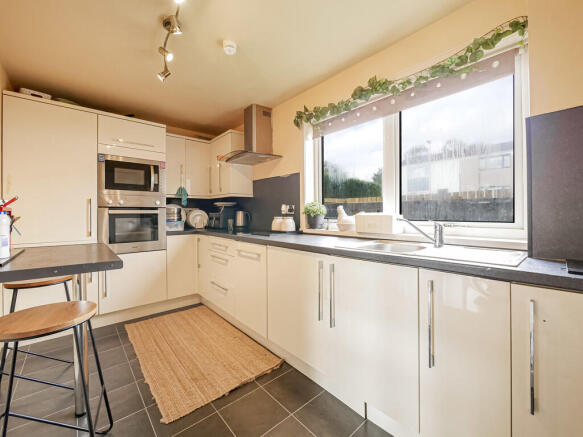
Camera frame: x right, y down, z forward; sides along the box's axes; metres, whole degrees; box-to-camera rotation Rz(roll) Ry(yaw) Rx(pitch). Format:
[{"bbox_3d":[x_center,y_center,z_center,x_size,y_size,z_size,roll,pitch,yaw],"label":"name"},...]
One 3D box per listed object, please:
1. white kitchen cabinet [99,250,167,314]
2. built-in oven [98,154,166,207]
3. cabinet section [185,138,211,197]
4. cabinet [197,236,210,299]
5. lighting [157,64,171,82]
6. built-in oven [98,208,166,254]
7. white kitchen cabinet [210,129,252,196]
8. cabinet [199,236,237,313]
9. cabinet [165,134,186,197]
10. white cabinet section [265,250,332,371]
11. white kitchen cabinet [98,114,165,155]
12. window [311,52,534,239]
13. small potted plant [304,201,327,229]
[{"bbox_3d":[-1.823,0.648,2.687,0.598,0.575,0.570,-1,1,-42],"label":"white kitchen cabinet"},{"bbox_3d":[-1.825,-0.385,2.703,0.600,0.520,0.540,-1,2,-39],"label":"built-in oven"},{"bbox_3d":[-1.347,-0.661,3.255,0.316,0.745,0.320,-1,1,-42],"label":"cabinet section"},{"bbox_3d":[-0.838,0.564,2.985,0.570,0.730,0.310,-1,1,-42],"label":"cabinet"},{"bbox_3d":[-1.016,-1.143,1.870,0.100,0.120,0.080,0,1,0],"label":"lighting"},{"bbox_3d":[-1.825,0.115,2.703,0.600,0.475,0.540,-1,2,-39],"label":"built-in oven"},{"bbox_3d":[-0.812,-0.678,3.176,0.310,0.770,0.600,-1,2,-42],"label":"white kitchen cabinet"},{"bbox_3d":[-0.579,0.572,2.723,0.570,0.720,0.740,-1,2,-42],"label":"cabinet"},{"bbox_3d":[-1.574,-0.655,3.056,0.295,0.740,0.320,-1,1,-42],"label":"cabinet"},{"bbox_3d":[0.228,0.579,1.815,0.570,0.742,0.605,-1,1,-42],"label":"white cabinet section"},{"bbox_3d":[-1.830,-0.883,2.710,0.600,0.285,0.560,-1,2,-39],"label":"white kitchen cabinet"},{"bbox_3d":[0.774,-0.442,1.890,0.090,1.055,1.595,-1,1,-42],"label":"window"},{"bbox_3d":[0.244,-0.040,2.400,0.220,0.285,0.220,0,2,0],"label":"small potted plant"}]

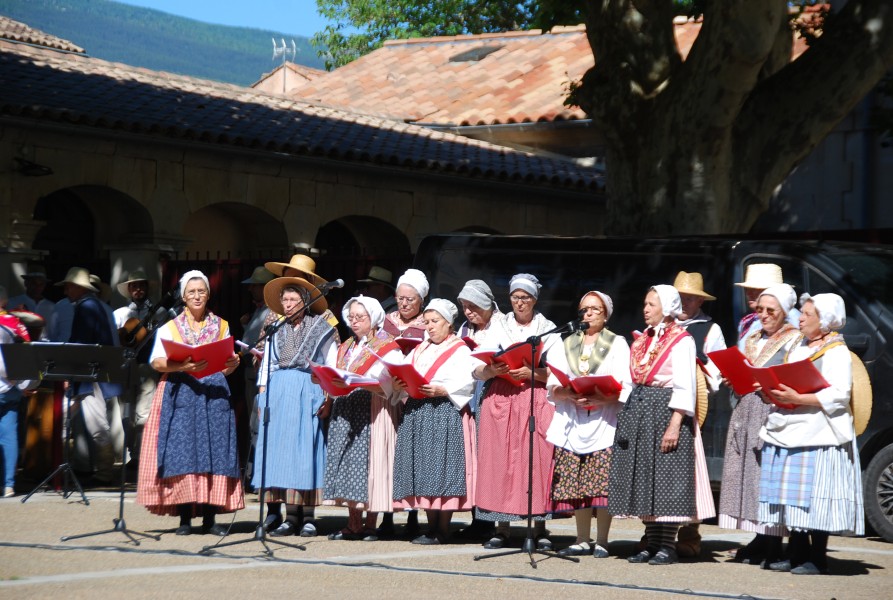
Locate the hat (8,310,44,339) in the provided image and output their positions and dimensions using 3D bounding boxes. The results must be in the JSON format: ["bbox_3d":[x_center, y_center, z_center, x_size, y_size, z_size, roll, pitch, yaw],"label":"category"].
[{"bbox_3d":[-2.955,0.159,24.900,0.340,0.130,0.310,26,-18,-15],"label":"hat"}]

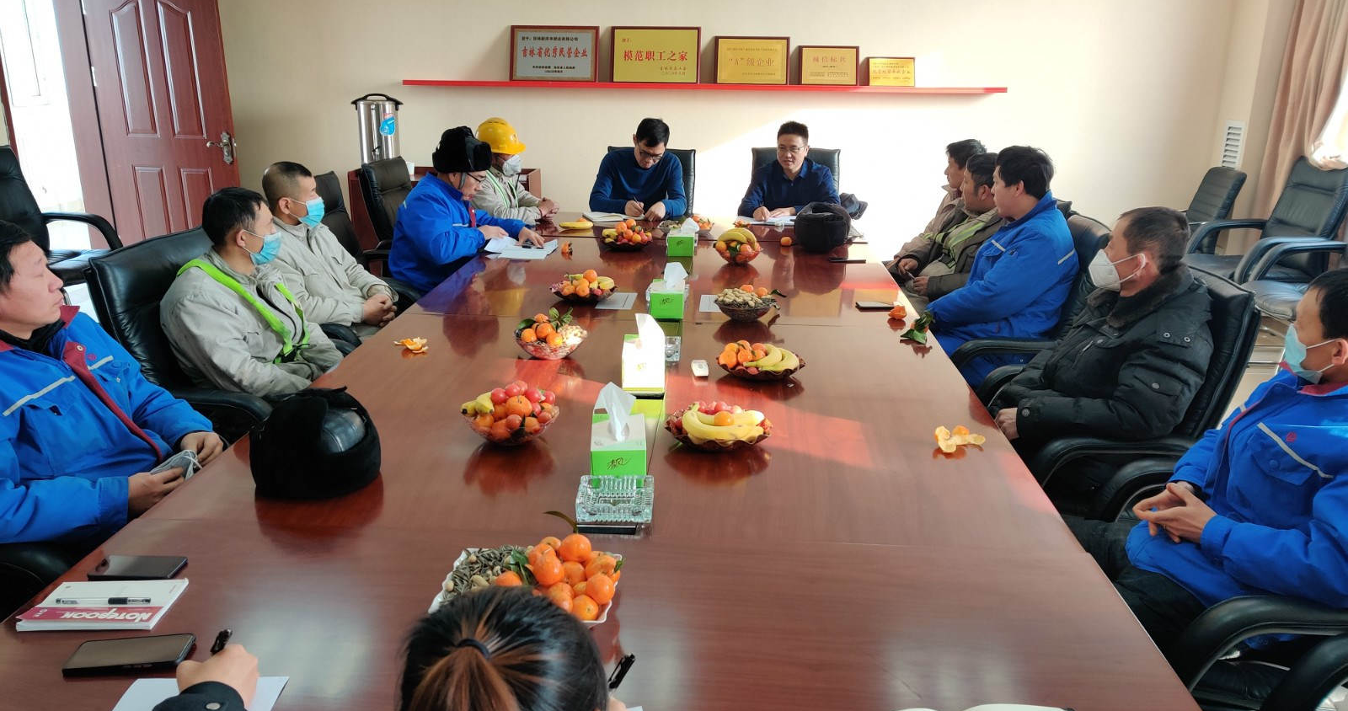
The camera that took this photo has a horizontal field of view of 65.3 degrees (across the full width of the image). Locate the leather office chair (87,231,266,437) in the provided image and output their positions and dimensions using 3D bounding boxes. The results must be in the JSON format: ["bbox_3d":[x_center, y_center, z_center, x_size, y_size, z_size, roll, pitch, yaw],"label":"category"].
[{"bbox_3d":[-1.228,0.220,3.148,0.670,1.080,0.630,4,17,13],"label":"leather office chair"}]

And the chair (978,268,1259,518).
[{"bbox_3d":[1.183,0.289,3.029,0.660,1.070,0.670,1,17,3],"label":"chair"}]

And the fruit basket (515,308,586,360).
[{"bbox_3d":[-0.364,-0.066,3.130,0.215,0.128,0.215,1,16,3],"label":"fruit basket"}]

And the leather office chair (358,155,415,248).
[{"bbox_3d":[-1.169,-0.407,5.320,0.670,1.080,0.630,4,16,11],"label":"leather office chair"}]

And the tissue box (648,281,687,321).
[{"bbox_3d":[-0.019,-0.196,3.666,0.112,0.086,0.222,1,16,1],"label":"tissue box"}]

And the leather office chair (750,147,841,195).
[{"bbox_3d":[0.698,-0.606,6.090,0.630,1.080,0.670,2,16,3],"label":"leather office chair"}]

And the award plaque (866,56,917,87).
[{"bbox_3d":[1.431,-1.859,6.900,0.305,0.195,0.020,2,3,3],"label":"award plaque"}]

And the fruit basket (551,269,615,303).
[{"bbox_3d":[-0.333,-0.261,3.866,0.235,0.114,0.235,1,17,3],"label":"fruit basket"}]

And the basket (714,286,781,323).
[{"bbox_3d":[0.252,-0.177,3.655,0.222,0.098,0.222,1,16,0],"label":"basket"}]

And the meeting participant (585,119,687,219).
[{"bbox_3d":[-0.222,-0.723,6.059,0.570,1.263,0.780,1,16,1],"label":"meeting participant"}]

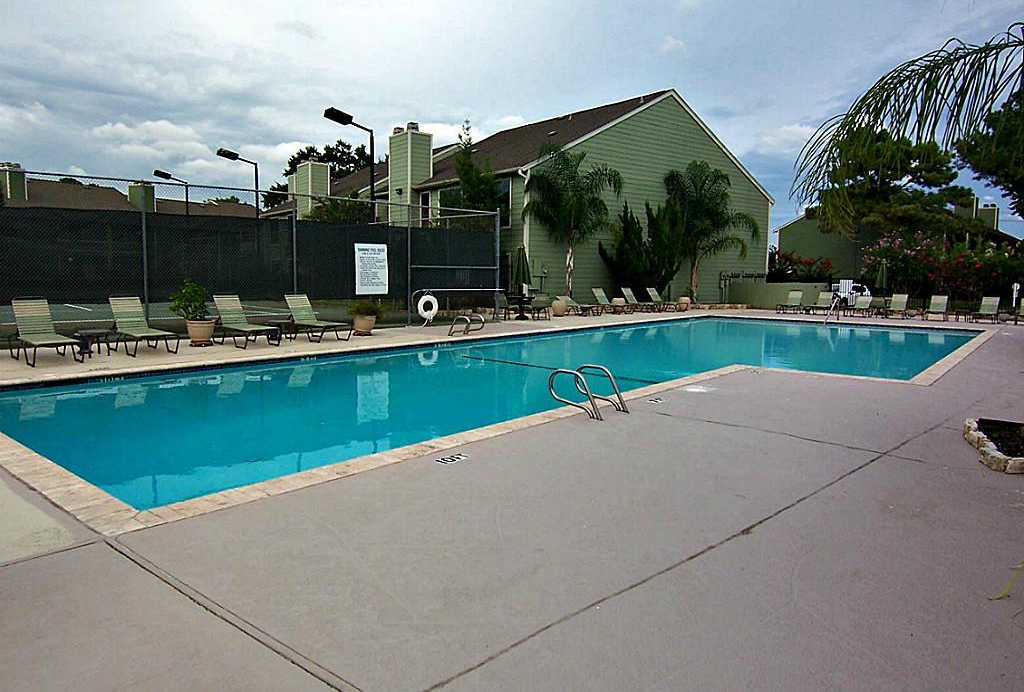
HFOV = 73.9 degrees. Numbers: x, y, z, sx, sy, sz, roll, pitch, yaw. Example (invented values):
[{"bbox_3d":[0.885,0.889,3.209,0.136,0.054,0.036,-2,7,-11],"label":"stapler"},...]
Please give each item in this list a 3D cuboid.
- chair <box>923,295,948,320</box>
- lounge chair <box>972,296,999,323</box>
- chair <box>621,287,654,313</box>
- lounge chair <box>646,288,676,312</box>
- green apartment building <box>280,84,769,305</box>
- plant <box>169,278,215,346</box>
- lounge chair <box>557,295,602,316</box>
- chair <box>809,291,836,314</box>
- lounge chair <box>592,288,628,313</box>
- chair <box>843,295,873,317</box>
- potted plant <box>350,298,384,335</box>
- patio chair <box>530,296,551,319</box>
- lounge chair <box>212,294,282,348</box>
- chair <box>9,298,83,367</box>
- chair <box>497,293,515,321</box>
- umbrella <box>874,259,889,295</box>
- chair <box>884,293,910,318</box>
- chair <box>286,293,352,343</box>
[{"bbox_3d":[15.841,-1.398,25.339,0.683,0.909,1.705,6,8,37],"label":"chair"},{"bbox_3d":[17.072,-1.333,24.549,0.670,0.970,1.500,6,8,43],"label":"lounge chair"},{"bbox_3d":[5.152,-1.817,27.066,0.683,0.928,1.683,-4,8,-39],"label":"chair"},{"bbox_3d":[6.383,-1.849,27.848,0.670,1.000,1.550,-5,8,-45],"label":"lounge chair"},{"bbox_3d":[0.105,-8.579,44.607,19.600,10.700,26.000,-4,8,-38],"label":"green apartment building"},{"bbox_3d":[-6.357,-0.695,13.530,0.850,1.330,0.800,-2,7,-25],"label":"plant"},{"bbox_3d":[2.496,-1.512,25.058,1.750,0.800,0.670,5,7,37],"label":"lounge chair"},{"bbox_3d":[12.635,-1.736,27.731,0.683,0.915,1.697,6,8,35],"label":"chair"},{"bbox_3d":[3.800,-1.685,25.605,0.683,0.938,1.669,-4,8,-39],"label":"lounge chair"},{"bbox_3d":[13.699,-1.525,26.700,0.683,0.771,1.826,6,8,35],"label":"chair"},{"bbox_3d":[-3.381,-0.665,15.905,0.760,0.860,0.740,0,6,-12],"label":"potted plant"},{"bbox_3d":[0.951,-1.291,22.506,0.650,0.850,0.600,6,8,40],"label":"patio chair"},{"bbox_3d":[-5.327,-0.509,13.568,1.658,0.947,0.683,7,9,43],"label":"lounge chair"},{"bbox_3d":[-7.510,-0.251,10.927,1.665,0.941,0.683,7,9,42],"label":"chair"},{"bbox_3d":[-0.226,-1.323,22.555,0.650,0.870,0.600,-4,8,-38],"label":"chair"},{"bbox_3d":[16.374,-2.663,30.174,0.500,2.420,0.500,4,7,28],"label":"umbrella"},{"bbox_3d":[14.808,-1.516,26.155,0.683,0.920,1.692,6,8,36],"label":"chair"},{"bbox_3d":[-4.274,-0.624,14.814,1.672,0.936,0.683,7,9,42],"label":"chair"}]

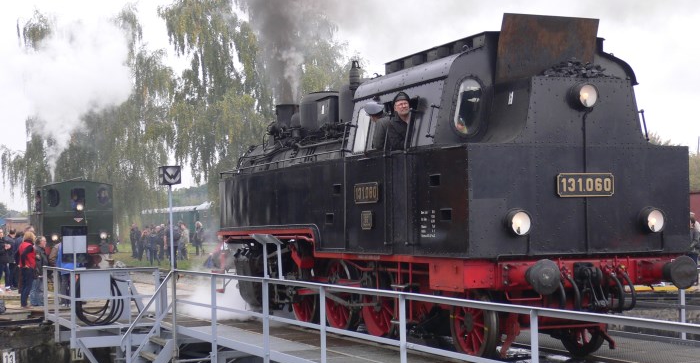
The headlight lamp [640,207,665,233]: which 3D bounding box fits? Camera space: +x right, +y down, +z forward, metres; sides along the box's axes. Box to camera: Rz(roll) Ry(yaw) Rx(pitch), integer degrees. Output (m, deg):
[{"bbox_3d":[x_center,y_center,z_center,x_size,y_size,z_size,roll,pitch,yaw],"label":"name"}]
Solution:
[{"bbox_3d":[3.438,0.447,14.030,0.280,0.280,0.160,0,-2,-23],"label":"headlight lamp"}]

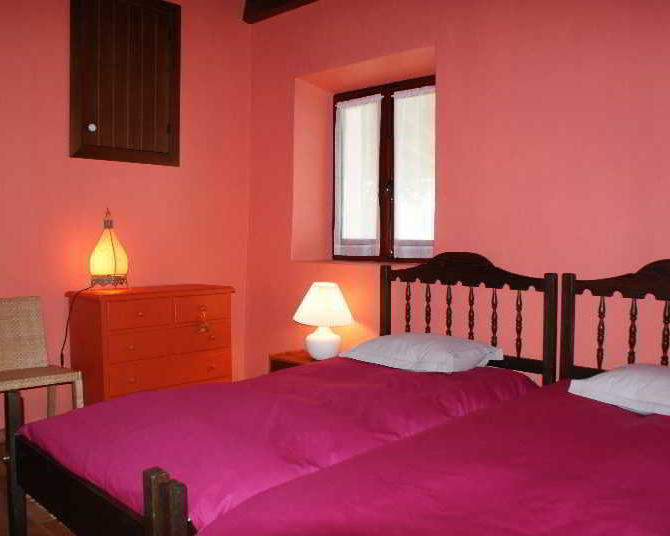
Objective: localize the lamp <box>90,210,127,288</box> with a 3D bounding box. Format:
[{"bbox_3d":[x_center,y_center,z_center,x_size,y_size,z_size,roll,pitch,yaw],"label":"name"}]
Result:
[{"bbox_3d":[-1.281,-0.098,3.403,0.215,0.476,0.215,3,3,44],"label":"lamp"}]

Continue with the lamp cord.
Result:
[{"bbox_3d":[-1.437,0.377,3.309,0.100,0.470,0.200,3,3,44],"label":"lamp cord"}]

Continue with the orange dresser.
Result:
[{"bbox_3d":[-1.074,0.536,3.582,0.440,0.800,0.865,3,3,44],"label":"orange dresser"}]

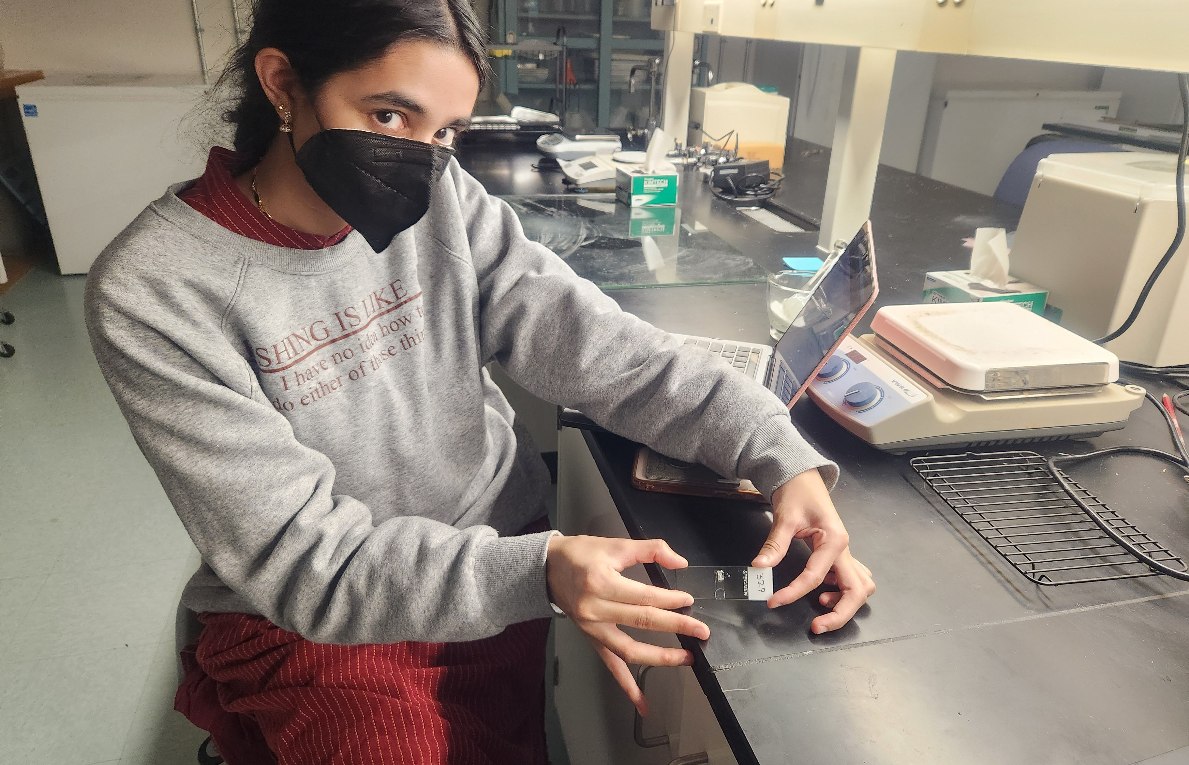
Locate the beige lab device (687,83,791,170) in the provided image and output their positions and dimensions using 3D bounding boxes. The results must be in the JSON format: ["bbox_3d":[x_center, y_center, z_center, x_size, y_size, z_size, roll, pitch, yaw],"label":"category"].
[{"bbox_3d":[0.444,-0.786,2.445,0.265,0.228,0.160,0,25,-4],"label":"beige lab device"}]

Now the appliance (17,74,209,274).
[{"bbox_3d":[-2.067,-1.086,3.993,1.150,0.830,0.660,-8,27,-21],"label":"appliance"}]

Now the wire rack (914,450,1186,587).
[{"bbox_3d":[0.410,0.126,0.734,0.145,0.020,0.205,-2,25,-8],"label":"wire rack"}]

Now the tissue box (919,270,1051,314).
[{"bbox_3d":[0.573,-0.112,1.182,0.122,0.082,0.120,-6,26,-17],"label":"tissue box"}]

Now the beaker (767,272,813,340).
[{"bbox_3d":[0.300,-0.109,1.151,0.090,0.085,0.090,-4,26,-13],"label":"beaker"}]

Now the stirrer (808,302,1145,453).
[{"bbox_3d":[0.429,-0.015,0.947,0.360,0.097,0.198,-4,26,-13],"label":"stirrer"}]

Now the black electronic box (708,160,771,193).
[{"bbox_3d":[0.405,-0.571,2.159,0.090,0.068,0.150,18,29,30],"label":"black electronic box"}]

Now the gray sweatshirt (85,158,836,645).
[{"bbox_3d":[-0.149,0.050,0.769,0.520,0.500,0.630,-19,32,-38],"label":"gray sweatshirt"}]

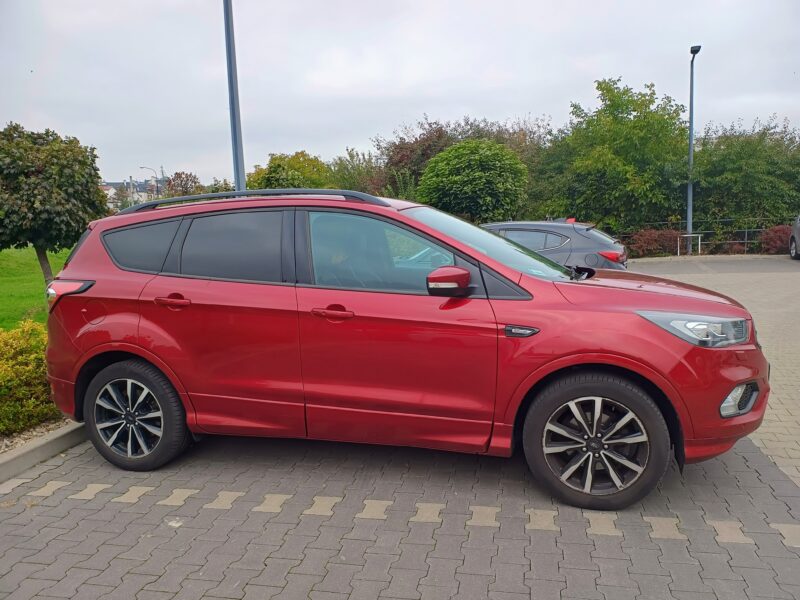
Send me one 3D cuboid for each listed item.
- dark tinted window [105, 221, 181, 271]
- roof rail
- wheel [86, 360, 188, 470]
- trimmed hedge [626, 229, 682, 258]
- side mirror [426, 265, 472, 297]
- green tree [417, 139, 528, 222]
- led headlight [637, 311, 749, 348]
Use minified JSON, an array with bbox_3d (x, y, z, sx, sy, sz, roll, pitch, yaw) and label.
[{"bbox_3d":[-1.587,-0.321,3.386,0.610,0.323,0.060,0,-9,20],"label":"dark tinted window"},{"bbox_3d":[-0.943,-0.581,3.324,1.840,0.130,0.080,0,7,15],"label":"roof rail"},{"bbox_3d":[-1.627,0.709,3.476,0.690,0.690,0.240,0,7,15],"label":"wheel"},{"bbox_3d":[10.762,-2.394,23.575,2.250,1.279,1.200,-2,7,0],"label":"trimmed hedge"},{"bbox_3d":[0.238,-0.094,2.695,0.190,0.155,0.230,0,7,15],"label":"side mirror"},{"bbox_3d":[2.127,-2.633,16.106,3.100,3.950,3.100,0,7,15],"label":"green tree"},{"bbox_3d":[1.416,0.119,2.657,0.550,0.170,0.320,0,7,21],"label":"led headlight"}]

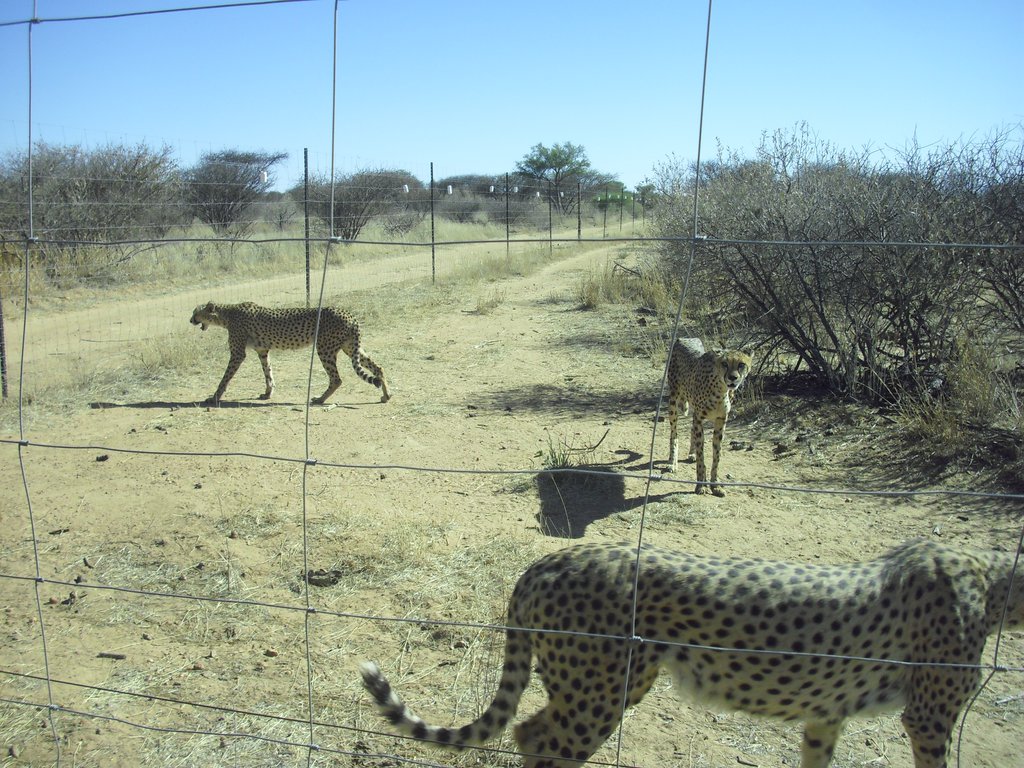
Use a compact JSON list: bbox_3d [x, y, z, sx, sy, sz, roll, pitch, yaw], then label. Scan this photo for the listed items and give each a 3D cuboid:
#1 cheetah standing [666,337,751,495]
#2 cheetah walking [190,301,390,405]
[{"bbox_3d":[1.045,0.131,6.207,0.310,0.800,1.340,-1,9,-4],"label":"cheetah standing"},{"bbox_3d":[-1.680,-0.239,8.639,1.480,0.770,0.340,0,9,2],"label":"cheetah walking"}]

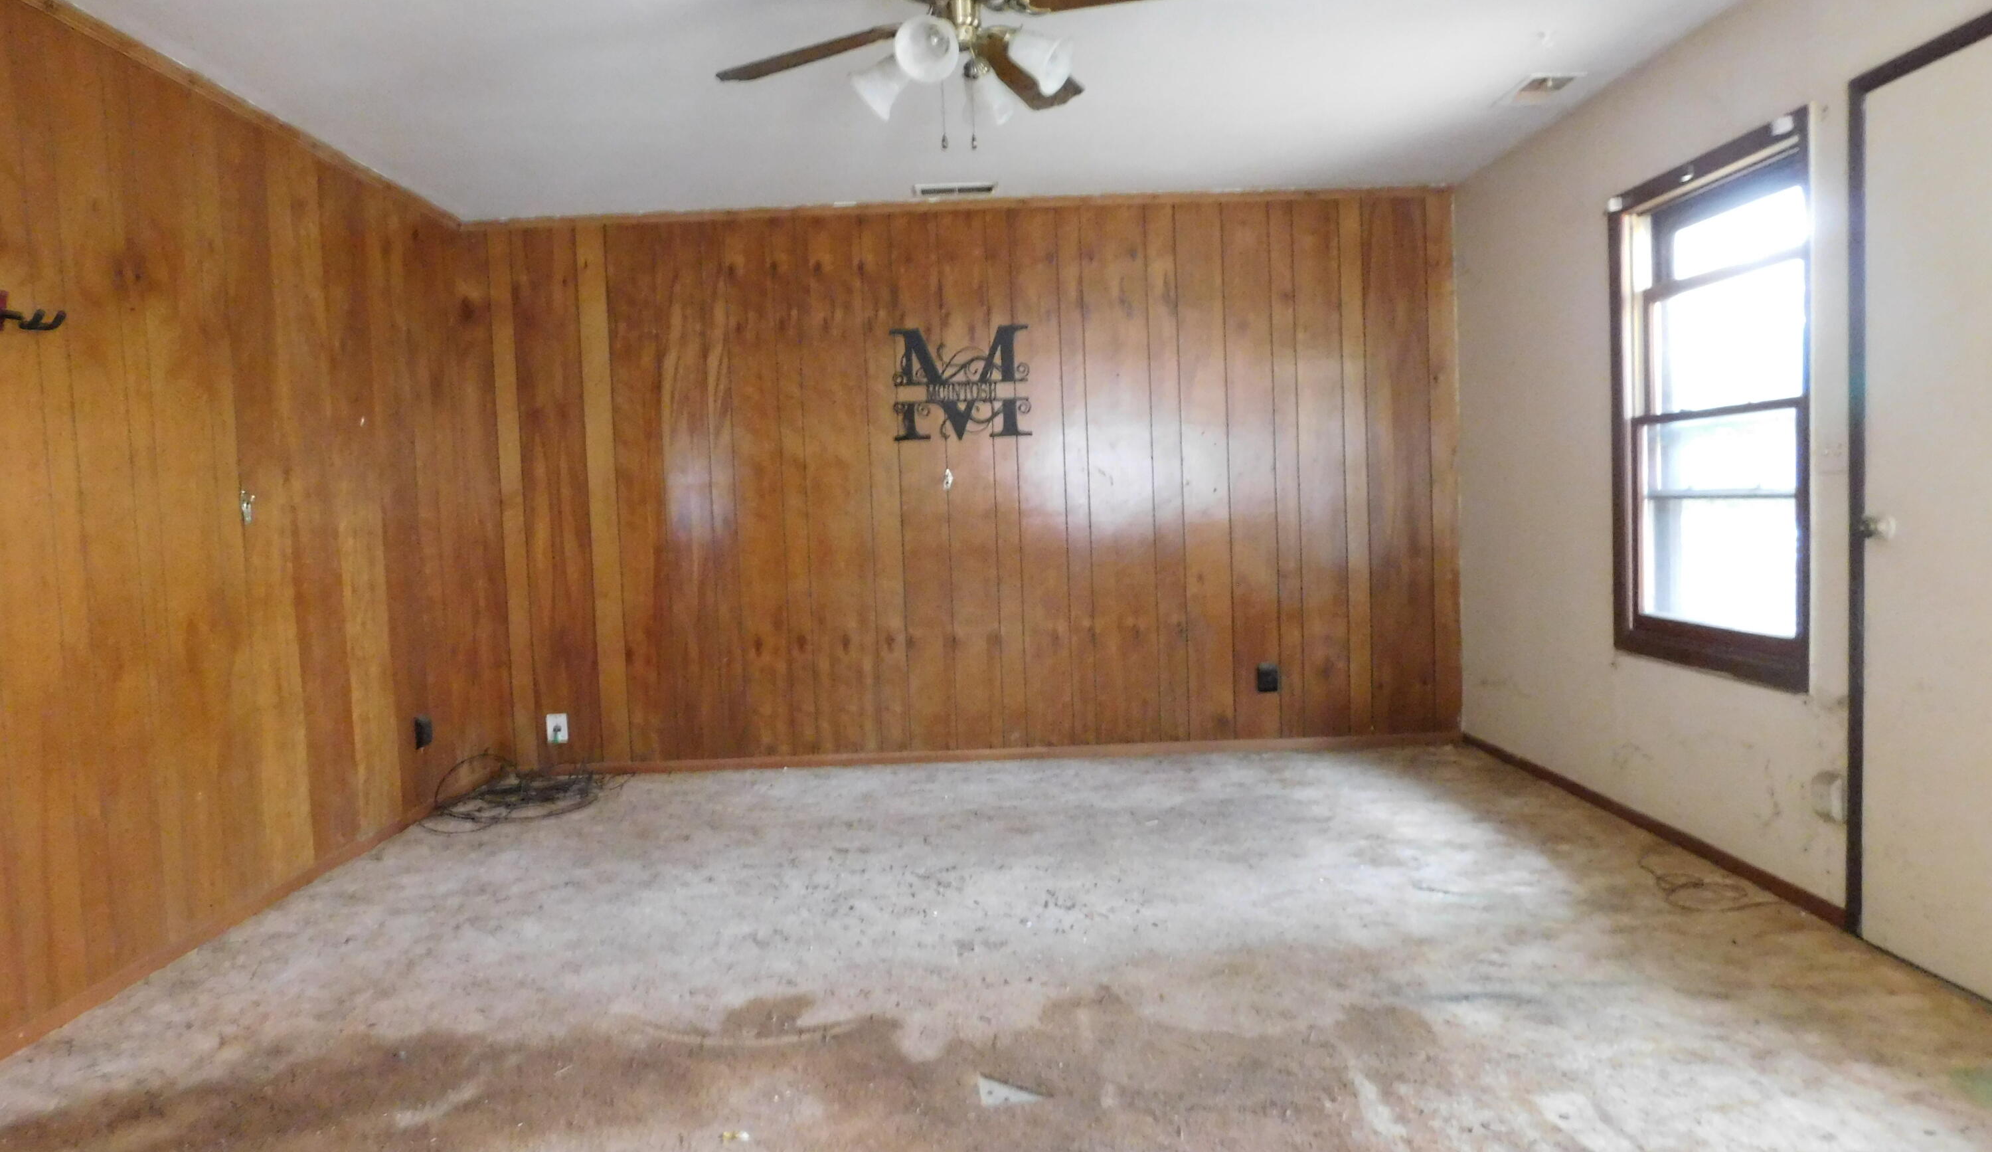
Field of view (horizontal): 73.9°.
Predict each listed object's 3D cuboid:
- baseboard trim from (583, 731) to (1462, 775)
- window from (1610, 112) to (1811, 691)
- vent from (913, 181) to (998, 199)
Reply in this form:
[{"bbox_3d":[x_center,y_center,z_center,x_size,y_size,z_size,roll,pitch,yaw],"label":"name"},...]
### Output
[{"bbox_3d":[0.031,0.786,5.784,4.054,0.045,0.018,-2,3,-1],"label":"baseboard trim"},{"bbox_3d":[2.083,-0.460,3.864,0.110,1.464,1.033,-2,3,-1],"label":"window"},{"bbox_3d":[-0.165,-1.573,5.415,0.330,0.022,0.205,-2,3,-1],"label":"vent"}]

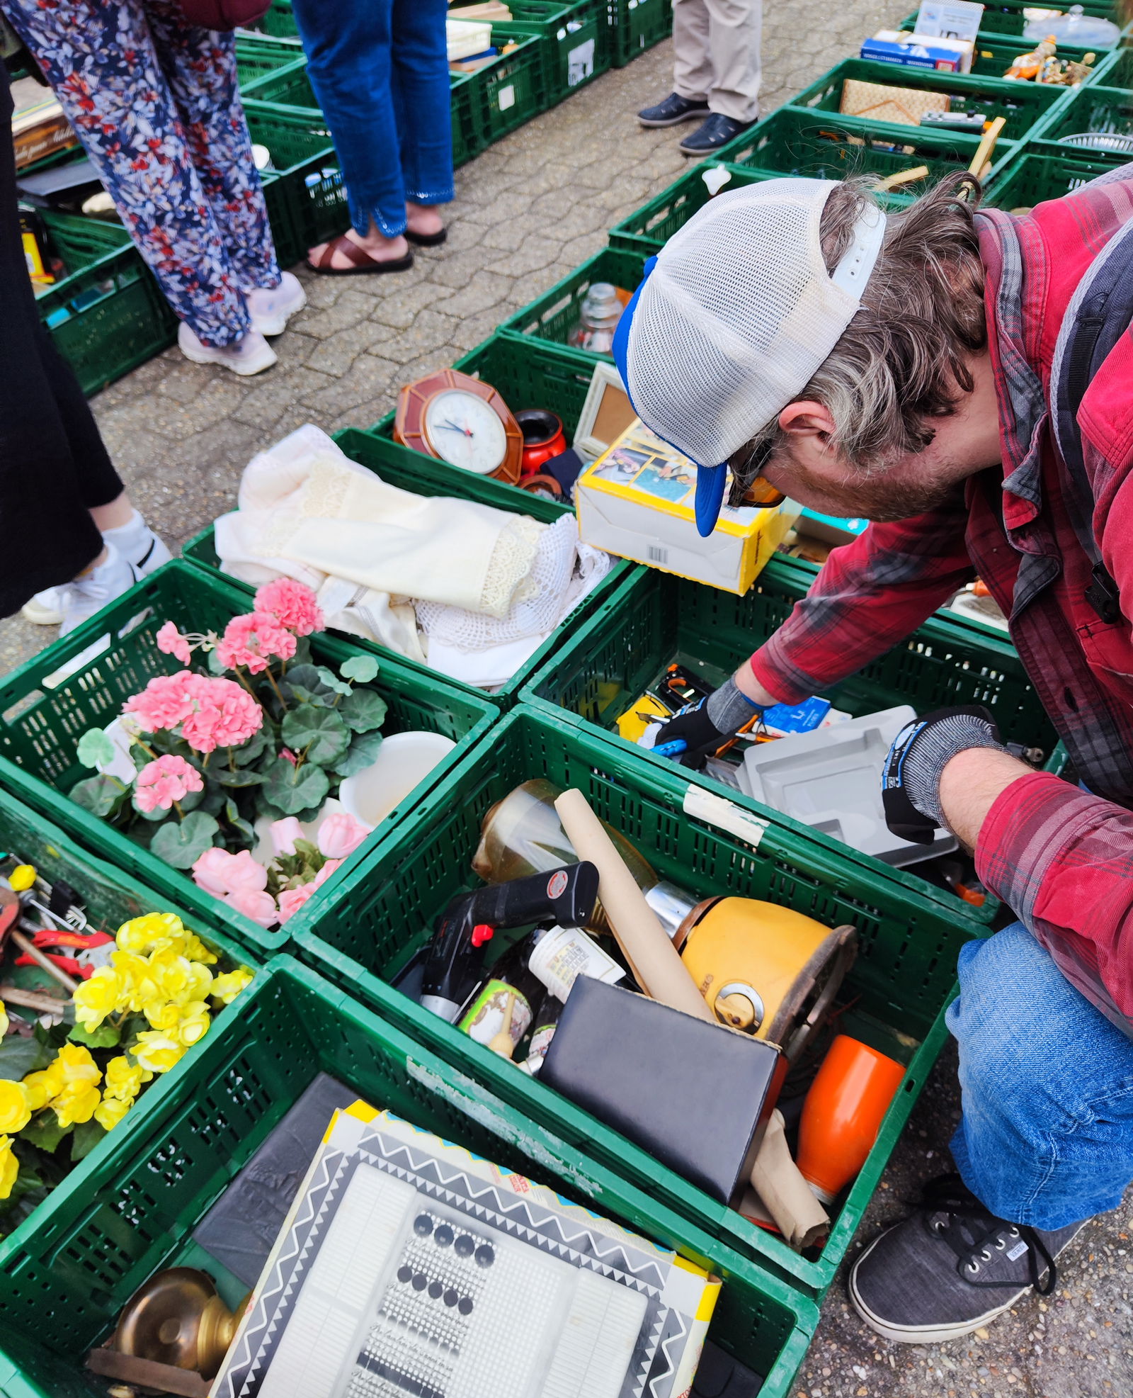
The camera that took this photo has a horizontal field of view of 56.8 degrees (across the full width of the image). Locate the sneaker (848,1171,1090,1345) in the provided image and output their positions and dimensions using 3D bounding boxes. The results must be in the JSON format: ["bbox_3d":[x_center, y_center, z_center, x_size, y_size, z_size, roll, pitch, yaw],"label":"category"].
[{"bbox_3d":[0.421,0.517,1.028,0.295,0.106,0.108,-28,51,-20],"label":"sneaker"}]

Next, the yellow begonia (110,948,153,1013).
[{"bbox_3d":[-0.457,0.295,1.098,0.046,0.050,0.046,-5,47,0],"label":"yellow begonia"}]

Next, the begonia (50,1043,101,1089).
[{"bbox_3d":[-0.496,0.370,1.057,0.047,0.040,0.047,-5,47,0],"label":"begonia"}]

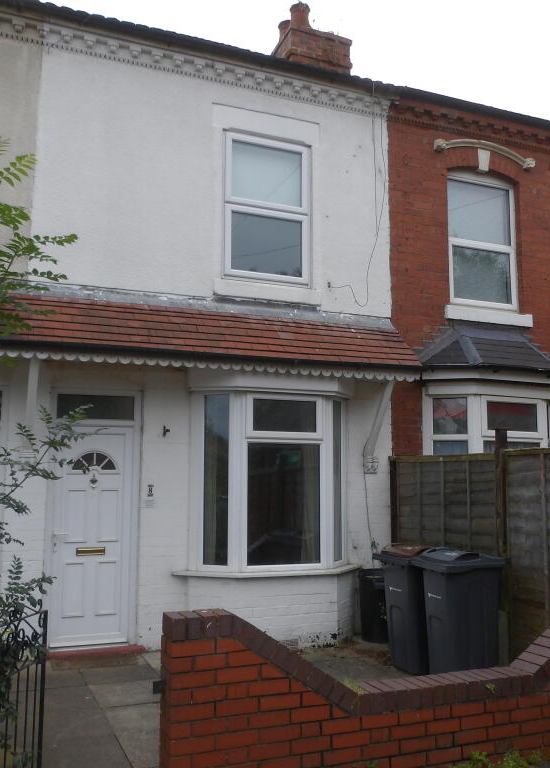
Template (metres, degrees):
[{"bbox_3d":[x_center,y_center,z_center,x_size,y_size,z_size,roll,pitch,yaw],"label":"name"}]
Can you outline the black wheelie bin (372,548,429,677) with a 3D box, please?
[{"bbox_3d":[1.186,1.879,5.971,0.550,0.960,0.480,3,-8,-22],"label":"black wheelie bin"}]

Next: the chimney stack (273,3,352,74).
[{"bbox_3d":[0.475,-4.633,10.093,0.910,1.090,0.900,3,-8,-22],"label":"chimney stack"}]

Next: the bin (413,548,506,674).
[{"bbox_3d":[1.471,1.825,5.572,0.550,0.960,0.480,3,-8,-22],"label":"bin"}]

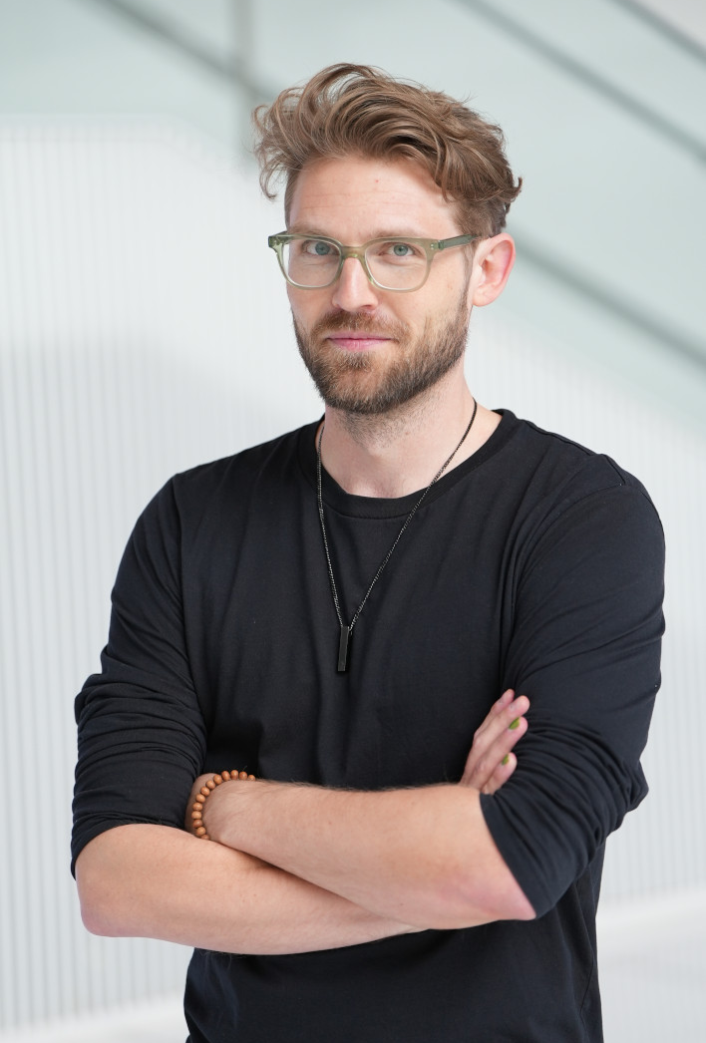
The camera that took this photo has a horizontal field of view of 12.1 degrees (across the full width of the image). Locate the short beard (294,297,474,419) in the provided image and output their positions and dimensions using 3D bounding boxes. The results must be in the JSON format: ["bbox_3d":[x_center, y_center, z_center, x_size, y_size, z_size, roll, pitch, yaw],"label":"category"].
[{"bbox_3d":[0.012,-0.131,2.590,0.140,0.093,0.098,1,4,19],"label":"short beard"}]

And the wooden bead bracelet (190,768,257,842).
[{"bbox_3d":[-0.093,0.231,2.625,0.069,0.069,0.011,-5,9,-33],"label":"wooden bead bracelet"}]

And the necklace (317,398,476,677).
[{"bbox_3d":[0.033,0.008,2.660,0.135,0.215,0.155,-1,4,28],"label":"necklace"}]

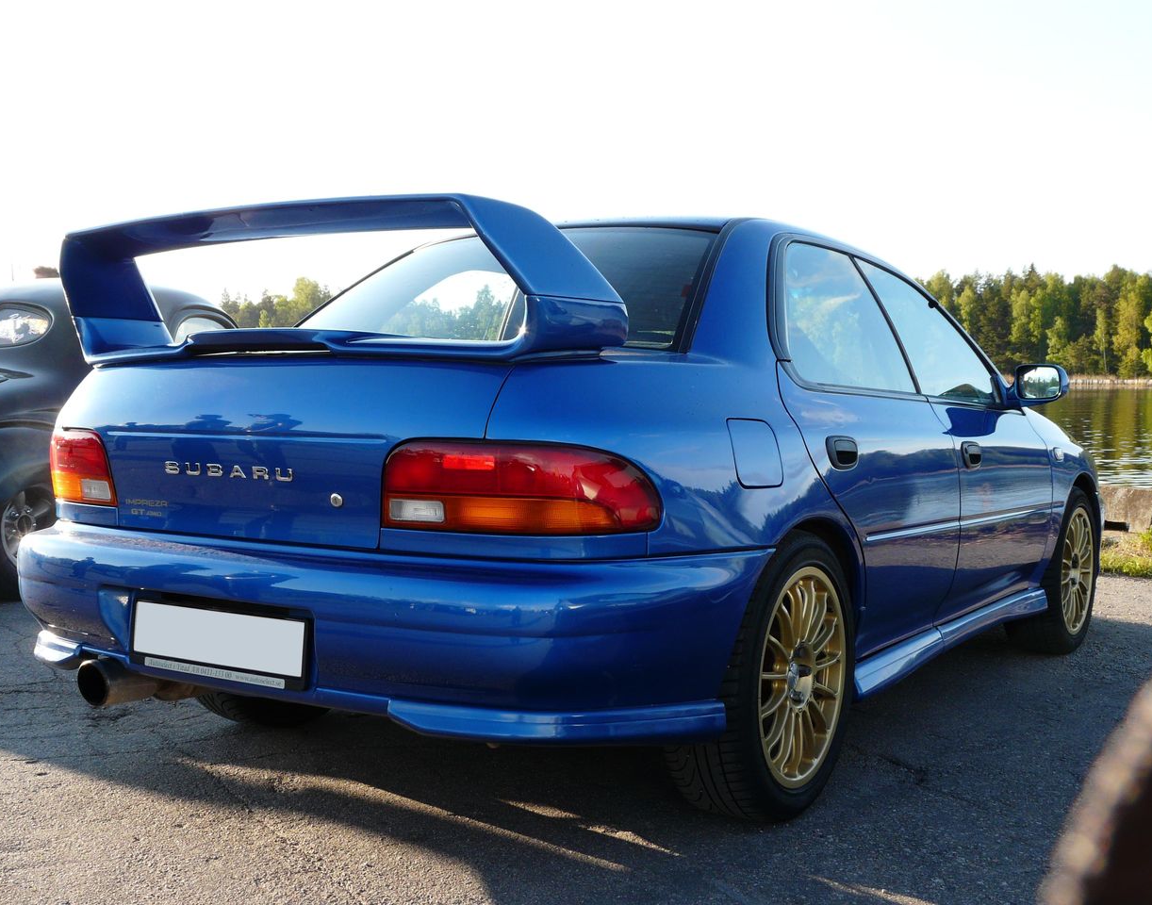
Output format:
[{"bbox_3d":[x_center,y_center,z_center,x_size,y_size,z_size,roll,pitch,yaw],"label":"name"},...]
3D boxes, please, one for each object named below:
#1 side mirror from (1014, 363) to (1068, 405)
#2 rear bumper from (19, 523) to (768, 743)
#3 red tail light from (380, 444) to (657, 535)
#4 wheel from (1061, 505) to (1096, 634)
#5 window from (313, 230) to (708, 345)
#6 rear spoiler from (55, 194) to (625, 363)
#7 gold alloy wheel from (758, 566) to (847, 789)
[{"bbox_3d":[1.510,-0.215,4.272,0.180,0.140,0.130,2,2,33],"label":"side mirror"},{"bbox_3d":[-0.500,0.327,2.824,1.680,0.360,0.750,2,2,33],"label":"rear bumper"},{"bbox_3d":[-0.095,0.060,2.353,0.440,0.165,0.270,2,2,33],"label":"red tail light"},{"bbox_3d":[1.817,0.444,5.022,0.170,0.470,0.470,2,2,33],"label":"wheel"},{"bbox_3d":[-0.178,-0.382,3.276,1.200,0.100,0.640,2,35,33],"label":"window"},{"bbox_3d":[-0.546,-0.324,2.722,1.310,0.298,0.420,2,2,33],"label":"rear spoiler"},{"bbox_3d":[0.427,0.485,2.922,0.170,0.470,0.470,2,2,33],"label":"gold alloy wheel"}]

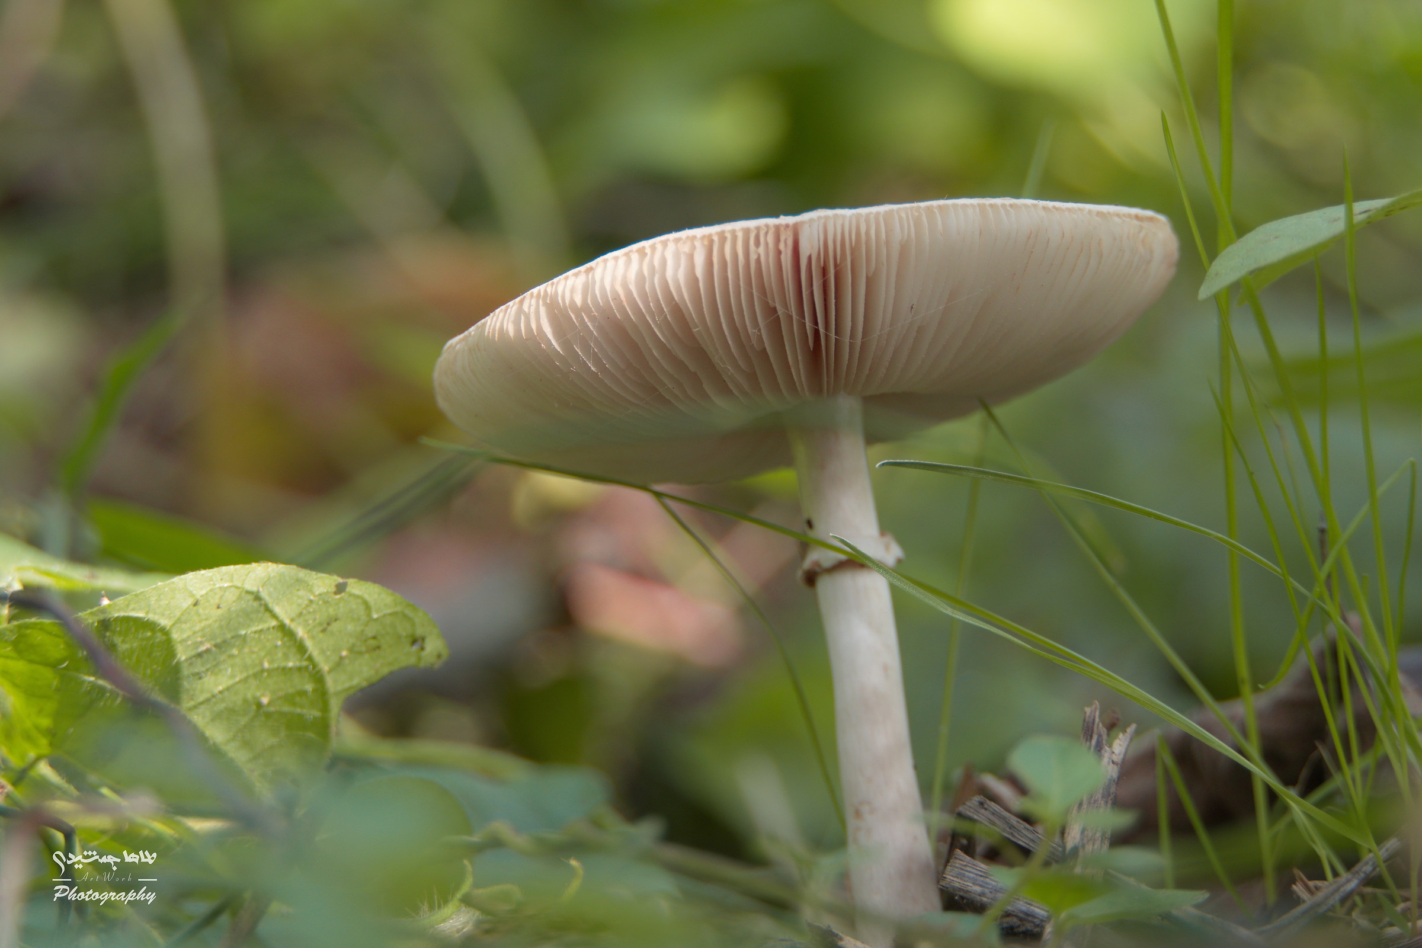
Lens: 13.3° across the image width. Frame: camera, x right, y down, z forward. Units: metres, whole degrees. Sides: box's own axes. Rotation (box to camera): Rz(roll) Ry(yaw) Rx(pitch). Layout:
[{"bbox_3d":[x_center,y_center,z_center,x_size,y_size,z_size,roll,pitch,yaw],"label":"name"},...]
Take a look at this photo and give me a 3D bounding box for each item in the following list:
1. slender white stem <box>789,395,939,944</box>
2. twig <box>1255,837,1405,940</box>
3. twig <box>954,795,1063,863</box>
[{"bbox_3d":[0.019,0.024,0.750,0.013,0.069,0.013,-7,-8,0],"label":"slender white stem"},{"bbox_3d":[0.077,0.051,0.752,0.023,0.003,0.004,-31,15,-21],"label":"twig"},{"bbox_3d":[0.037,0.044,0.753,0.014,0.004,0.004,25,7,8],"label":"twig"}]

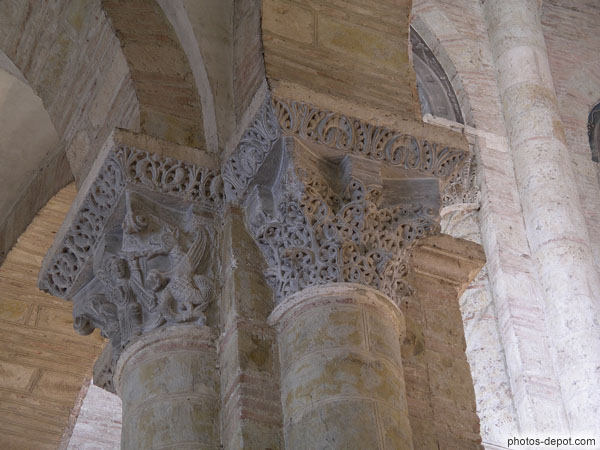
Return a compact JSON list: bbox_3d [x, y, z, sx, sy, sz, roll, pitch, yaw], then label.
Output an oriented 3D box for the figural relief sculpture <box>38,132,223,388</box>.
[{"bbox_3d":[-0.722,0.297,10.081,0.520,0.860,1.030,14,-47,-19],"label":"figural relief sculpture"}]

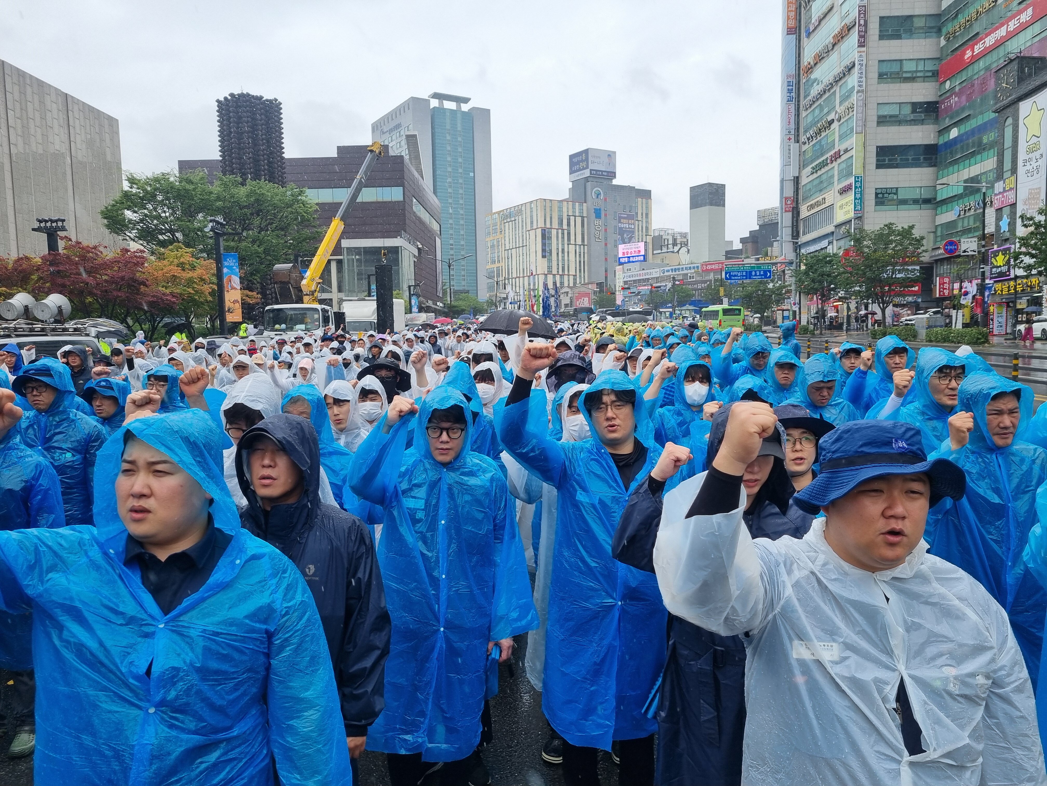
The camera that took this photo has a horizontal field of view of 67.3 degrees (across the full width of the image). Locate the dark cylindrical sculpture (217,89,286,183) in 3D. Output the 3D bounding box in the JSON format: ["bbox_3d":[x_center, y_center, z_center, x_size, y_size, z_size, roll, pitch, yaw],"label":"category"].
[{"bbox_3d":[-21.980,-13.797,64.651,5.100,20.000,5.100,-3,6,-19],"label":"dark cylindrical sculpture"}]

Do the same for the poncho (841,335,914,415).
[{"bbox_3d":[2.659,0.206,5.859,0.620,1.280,0.480,0,5,9],"label":"poncho"}]

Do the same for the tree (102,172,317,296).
[{"bbox_3d":[-16.710,-6.744,42.000,10.400,10.190,8.500,-1,5,4],"label":"tree"}]

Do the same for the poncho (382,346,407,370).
[{"bbox_3d":[-1.240,0.135,7.656,0.540,1.200,0.420,-2,5,-5],"label":"poncho"}]

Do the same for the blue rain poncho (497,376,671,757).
[{"bbox_3d":[0.230,0.561,2.780,0.620,1.290,0.480,-2,5,-6],"label":"blue rain poncho"}]

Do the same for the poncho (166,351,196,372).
[{"bbox_3d":[-4.138,0.093,9.456,0.560,1.200,0.420,-1,5,3],"label":"poncho"}]

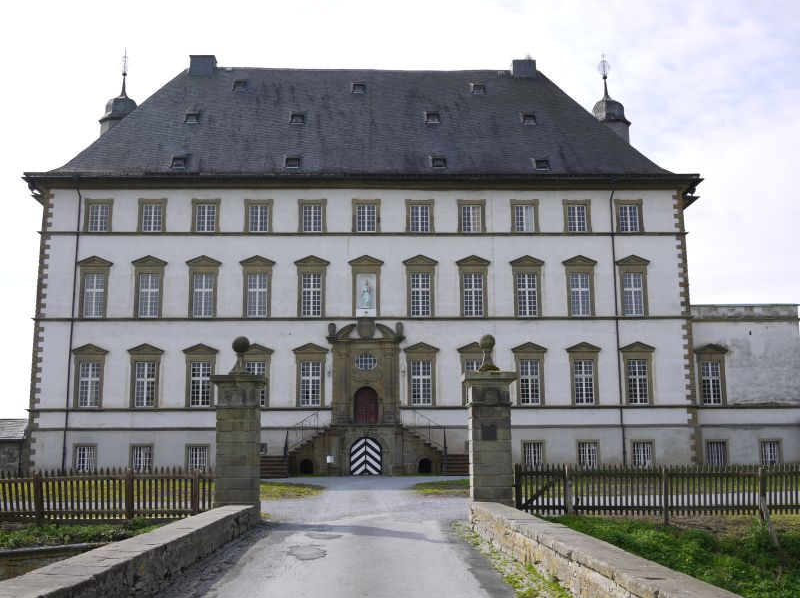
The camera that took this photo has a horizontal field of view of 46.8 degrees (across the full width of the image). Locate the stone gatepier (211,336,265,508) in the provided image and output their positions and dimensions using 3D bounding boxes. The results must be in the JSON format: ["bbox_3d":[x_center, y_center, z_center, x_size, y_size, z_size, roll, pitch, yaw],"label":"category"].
[{"bbox_3d":[-2.929,2.263,16.682,0.900,3.240,0.880,0,-10,-2],"label":"stone gatepier"}]

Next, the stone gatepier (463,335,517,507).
[{"bbox_3d":[1.625,2.282,16.826,0.900,3.267,0.880,0,-10,-2],"label":"stone gatepier"}]

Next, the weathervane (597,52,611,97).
[{"bbox_3d":[14.957,-16.355,67.612,1.000,3.427,0.500,0,-10,-2],"label":"weathervane"}]

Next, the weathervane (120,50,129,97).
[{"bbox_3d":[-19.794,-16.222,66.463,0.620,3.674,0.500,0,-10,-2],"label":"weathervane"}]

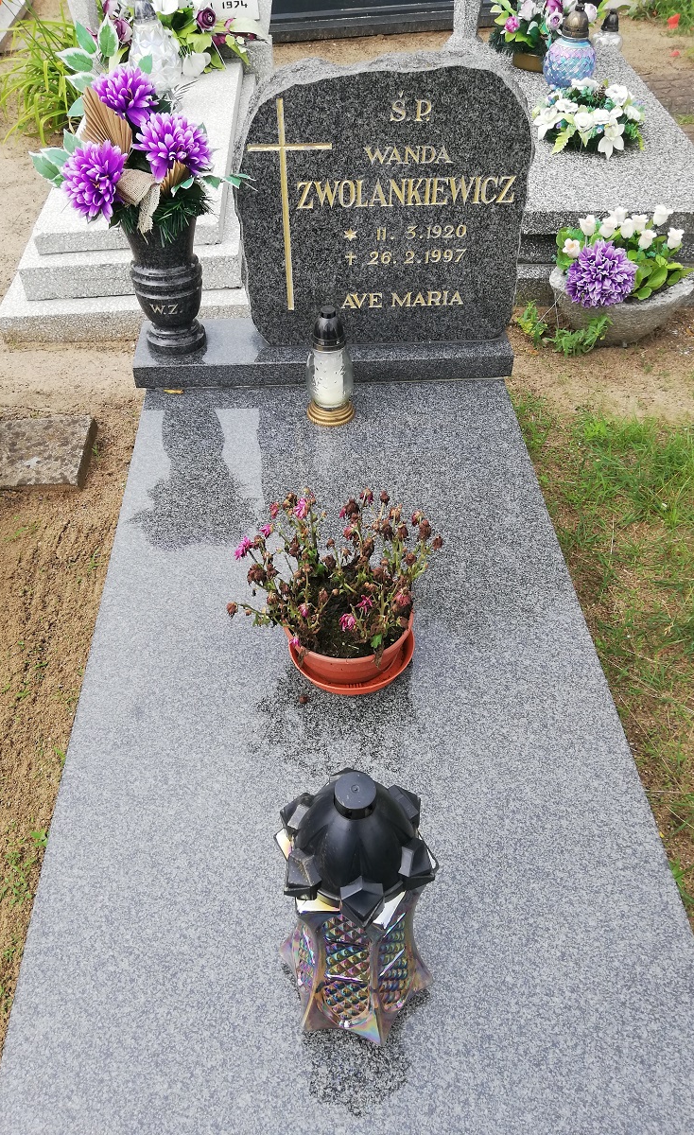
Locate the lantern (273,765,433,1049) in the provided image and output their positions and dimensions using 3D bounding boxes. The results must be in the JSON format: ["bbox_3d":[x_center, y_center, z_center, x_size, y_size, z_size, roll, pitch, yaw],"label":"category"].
[{"bbox_3d":[0.010,0.334,0.920,0.182,0.375,0.168,8,44,8],"label":"lantern"}]

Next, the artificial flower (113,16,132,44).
[{"bbox_3d":[-1.032,-2.470,4.067,0.085,0.110,0.085,-1,43,-1],"label":"artificial flower"}]

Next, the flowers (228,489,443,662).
[{"bbox_3d":[-0.020,0.004,1.432,0.335,0.190,0.260,-2,43,-2],"label":"flowers"}]

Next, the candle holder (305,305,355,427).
[{"bbox_3d":[-0.037,-0.420,1.821,0.103,0.243,0.103,-2,43,-2],"label":"candle holder"}]

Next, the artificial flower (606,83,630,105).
[{"bbox_3d":[1.071,-1.877,3.509,0.090,0.070,0.065,11,44,11],"label":"artificial flower"}]

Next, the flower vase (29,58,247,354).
[{"bbox_3d":[-0.422,-0.697,1.813,0.435,0.562,0.318,-2,43,-2],"label":"flower vase"}]

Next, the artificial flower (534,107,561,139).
[{"bbox_3d":[0.754,-1.670,3.323,0.095,0.090,0.090,24,49,24],"label":"artificial flower"}]

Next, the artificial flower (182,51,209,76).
[{"bbox_3d":[-0.709,-2.351,4.133,0.120,0.100,0.070,-6,44,-6],"label":"artificial flower"}]

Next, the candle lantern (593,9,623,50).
[{"bbox_3d":[1.176,-2.384,3.982,0.136,0.223,0.136,-2,43,-2],"label":"candle lantern"}]

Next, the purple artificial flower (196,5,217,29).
[{"bbox_3d":[-0.642,-2.519,4.048,0.090,0.100,0.080,-10,44,-10],"label":"purple artificial flower"}]

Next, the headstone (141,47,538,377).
[{"bbox_3d":[-0.053,-0.715,1.861,0.844,0.618,0.217,-2,43,-2],"label":"headstone"}]

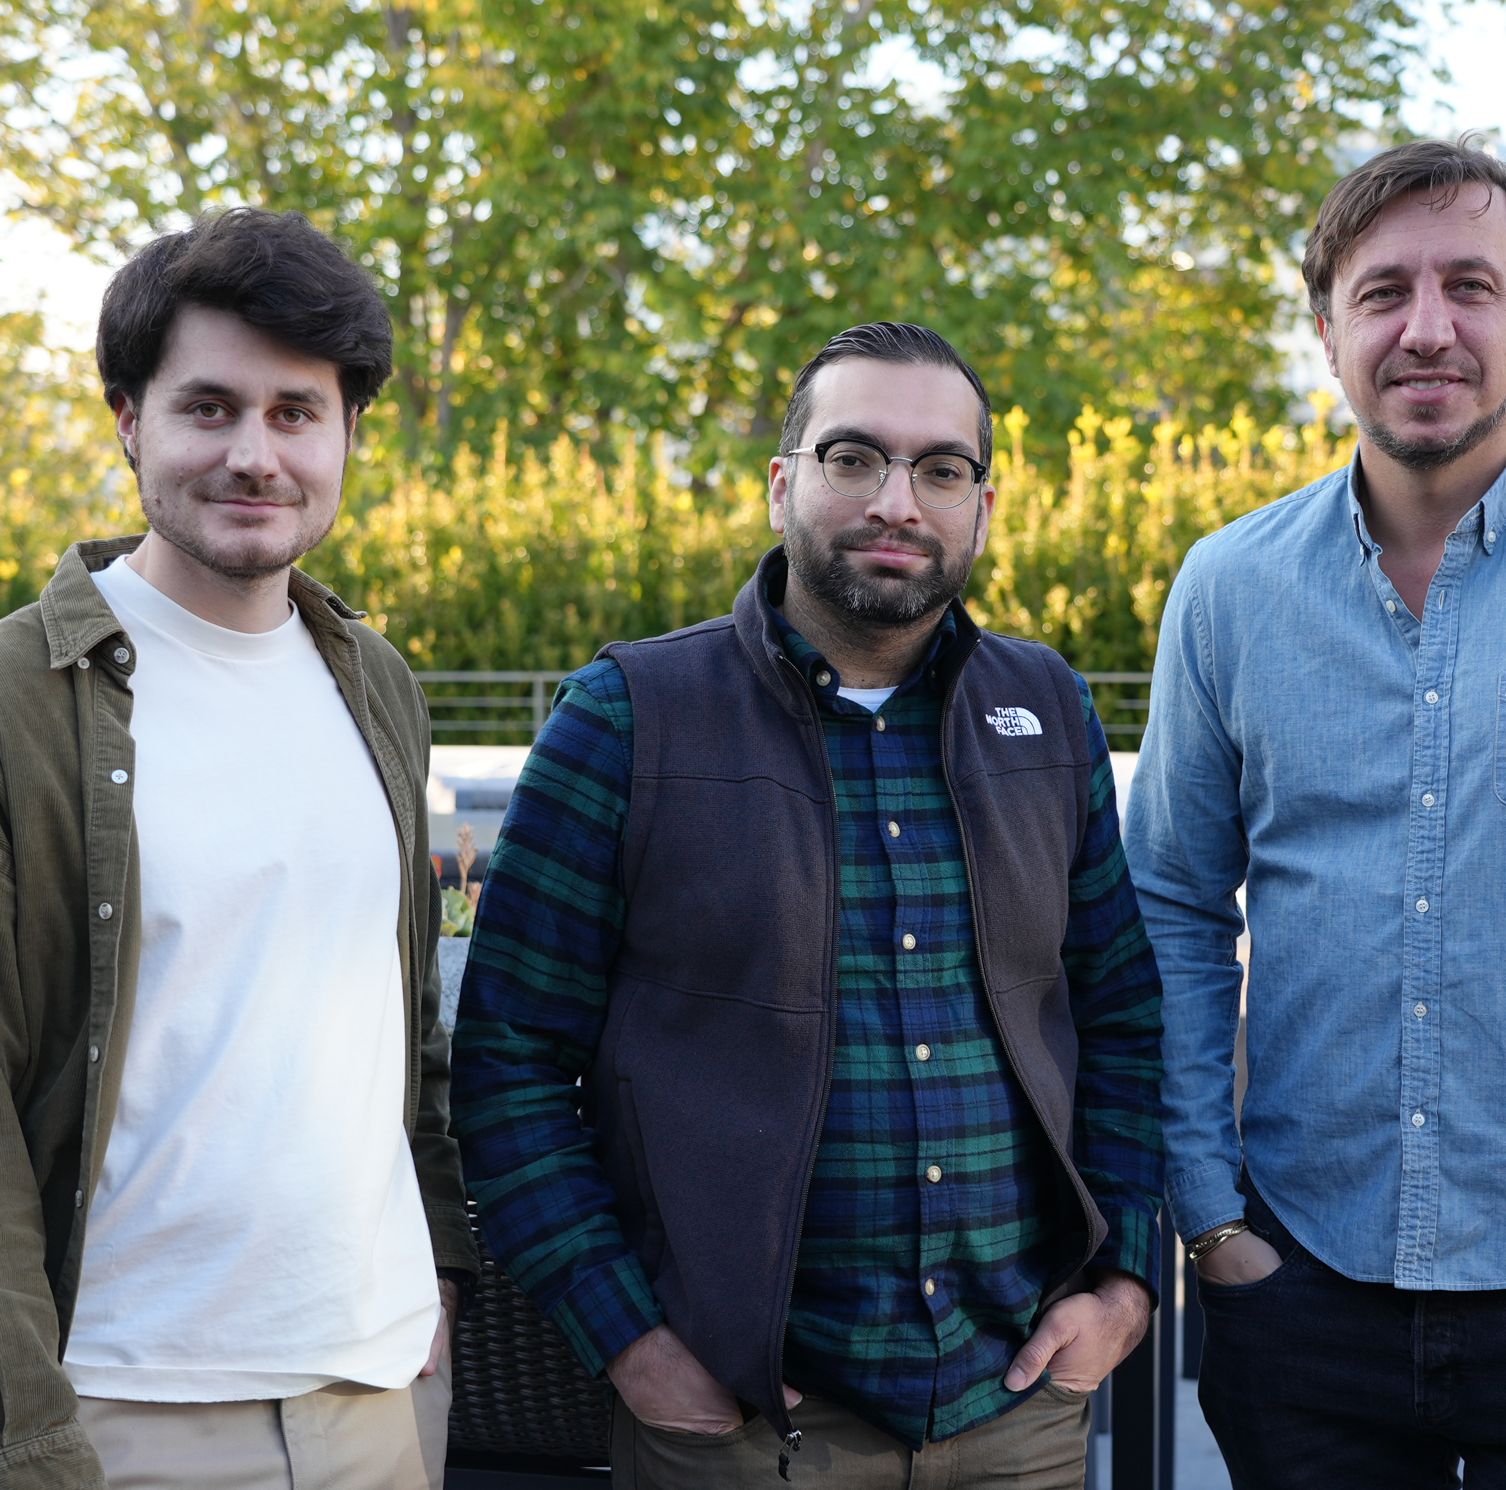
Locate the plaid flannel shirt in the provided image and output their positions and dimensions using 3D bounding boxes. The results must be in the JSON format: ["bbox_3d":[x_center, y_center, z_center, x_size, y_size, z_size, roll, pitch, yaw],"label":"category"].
[{"bbox_3d":[0.047,0.213,2.190,0.580,0.660,0.320,-1,4,-20],"label":"plaid flannel shirt"}]

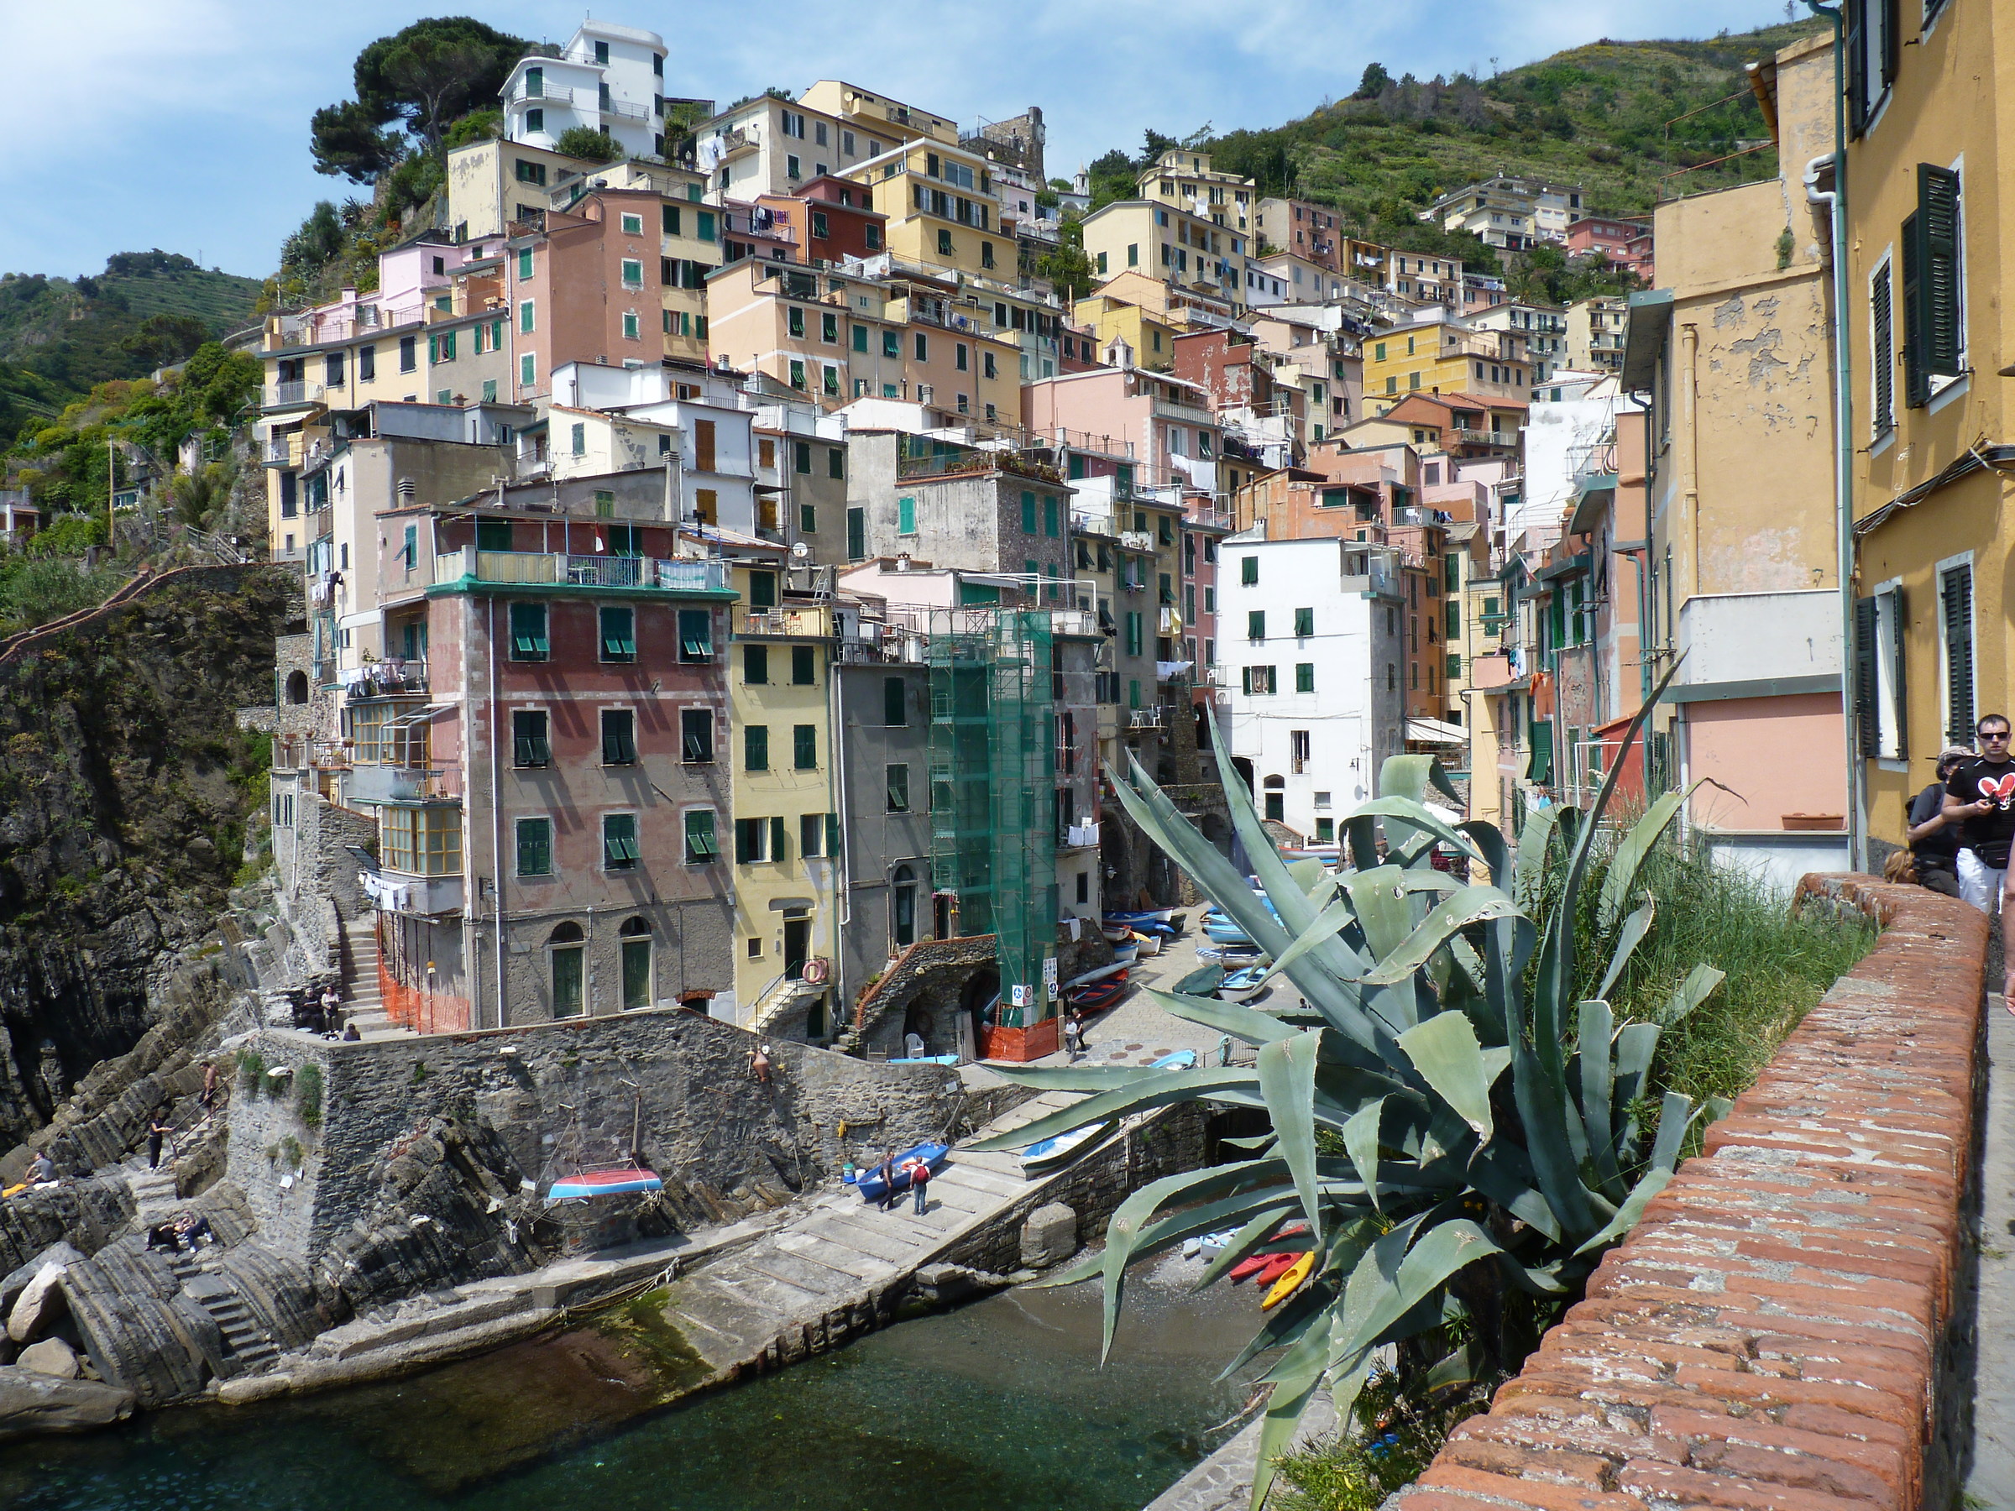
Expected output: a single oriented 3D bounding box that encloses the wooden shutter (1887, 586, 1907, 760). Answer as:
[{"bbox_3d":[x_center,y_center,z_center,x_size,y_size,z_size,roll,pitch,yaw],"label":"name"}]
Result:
[{"bbox_3d":[8.108,-0.756,14.261,0.060,1.630,0.390,-1,0,23],"label":"wooden shutter"}]

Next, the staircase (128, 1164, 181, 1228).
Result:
[{"bbox_3d":[-23.192,12.068,42.800,1.250,0.950,2.800,-1,0,-32],"label":"staircase"}]

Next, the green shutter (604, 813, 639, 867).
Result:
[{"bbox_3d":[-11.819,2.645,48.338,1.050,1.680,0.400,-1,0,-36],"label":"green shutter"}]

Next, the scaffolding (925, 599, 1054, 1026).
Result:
[{"bbox_3d":[-0.502,2.566,55.700,4.500,15.200,2.100,-1,0,-34],"label":"scaffolding"}]

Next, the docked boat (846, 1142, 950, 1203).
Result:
[{"bbox_3d":[-3.220,12.800,48.050,1.400,0.680,3.600,-1,9,44],"label":"docked boat"}]

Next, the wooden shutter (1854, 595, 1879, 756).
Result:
[{"bbox_3d":[8.568,-0.774,15.619,0.060,1.620,0.400,-1,0,8],"label":"wooden shutter"}]

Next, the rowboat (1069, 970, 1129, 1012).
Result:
[{"bbox_3d":[3.859,10.167,67.000,1.650,1.000,5.200,-1,0,26],"label":"rowboat"}]

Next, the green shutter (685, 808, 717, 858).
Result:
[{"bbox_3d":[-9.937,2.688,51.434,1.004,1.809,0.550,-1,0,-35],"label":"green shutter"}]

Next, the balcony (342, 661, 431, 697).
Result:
[{"bbox_3d":[-19.386,-2.380,49.000,3.900,1.120,1.150,-1,0,41],"label":"balcony"}]

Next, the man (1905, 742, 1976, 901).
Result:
[{"bbox_3d":[5.702,0.737,9.502,0.480,1.600,0.500,-1,0,22],"label":"man"}]

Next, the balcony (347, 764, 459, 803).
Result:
[{"bbox_3d":[-18.284,0.834,47.600,1.300,1.150,5.500,-1,0,-40],"label":"balcony"}]

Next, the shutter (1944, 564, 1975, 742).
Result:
[{"bbox_3d":[7.871,-0.749,13.000,0.060,1.580,0.908,-1,0,19],"label":"shutter"}]

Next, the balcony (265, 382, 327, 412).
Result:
[{"bbox_3d":[-34.622,-17.363,76.401,3.635,1.250,0.950,-1,0,27],"label":"balcony"}]

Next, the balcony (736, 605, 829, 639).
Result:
[{"bbox_3d":[-8.050,-4.513,54.285,3.701,1.200,1.700,-1,0,-31],"label":"balcony"}]

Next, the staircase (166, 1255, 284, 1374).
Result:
[{"bbox_3d":[-18.897,13.569,38.000,2.800,2.150,1.100,-1,0,26],"label":"staircase"}]

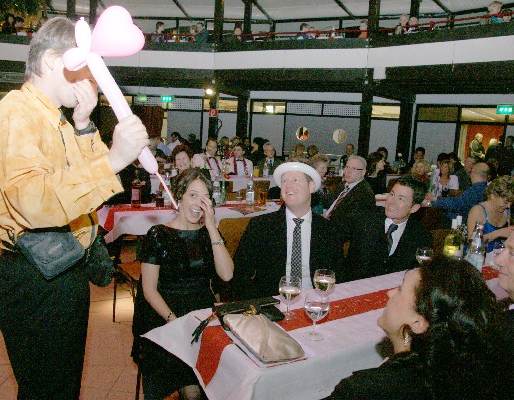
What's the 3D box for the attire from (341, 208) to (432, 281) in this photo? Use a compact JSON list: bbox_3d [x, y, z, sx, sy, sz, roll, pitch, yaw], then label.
[{"bbox_3d":[0.770,0.397,2.501,0.570,0.660,0.380,7,9,20],"label":"attire"}]

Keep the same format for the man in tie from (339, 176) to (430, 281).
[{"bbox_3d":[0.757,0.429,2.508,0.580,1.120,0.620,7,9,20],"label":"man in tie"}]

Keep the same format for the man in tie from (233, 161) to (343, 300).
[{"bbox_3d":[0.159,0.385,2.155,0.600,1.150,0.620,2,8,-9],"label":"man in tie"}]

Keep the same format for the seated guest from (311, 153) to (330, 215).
[{"bbox_3d":[0.642,0.187,4.175,0.460,1.320,0.720,2,8,-11],"label":"seated guest"}]

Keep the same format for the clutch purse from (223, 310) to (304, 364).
[{"bbox_3d":[0.014,0.439,1.312,0.128,0.048,0.299,-1,9,-30],"label":"clutch purse"}]

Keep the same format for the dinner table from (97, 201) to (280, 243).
[{"bbox_3d":[-0.411,0.437,4.024,2.000,0.750,0.540,-2,9,-32],"label":"dinner table"}]

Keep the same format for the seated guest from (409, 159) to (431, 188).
[{"bbox_3d":[2.325,0.082,5.741,0.460,1.284,0.720,4,8,3],"label":"seated guest"}]

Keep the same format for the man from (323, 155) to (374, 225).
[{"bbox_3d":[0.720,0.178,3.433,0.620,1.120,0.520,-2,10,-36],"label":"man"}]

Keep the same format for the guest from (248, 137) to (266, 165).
[{"bbox_3d":[-0.126,-0.521,7.724,0.720,1.370,0.460,-3,10,-36],"label":"guest"}]

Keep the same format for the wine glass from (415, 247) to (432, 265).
[{"bbox_3d":[0.842,0.327,2.031,0.080,0.150,0.080,-2,9,-32],"label":"wine glass"}]

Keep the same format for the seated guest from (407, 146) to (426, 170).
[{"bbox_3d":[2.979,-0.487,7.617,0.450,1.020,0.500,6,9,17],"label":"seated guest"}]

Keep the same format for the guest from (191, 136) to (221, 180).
[{"bbox_3d":[-0.689,-0.207,5.862,0.520,1.370,0.750,-1,9,-26],"label":"guest"}]

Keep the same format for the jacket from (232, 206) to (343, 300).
[{"bbox_3d":[0.151,0.363,2.159,0.600,0.660,0.380,2,8,-9],"label":"jacket"}]

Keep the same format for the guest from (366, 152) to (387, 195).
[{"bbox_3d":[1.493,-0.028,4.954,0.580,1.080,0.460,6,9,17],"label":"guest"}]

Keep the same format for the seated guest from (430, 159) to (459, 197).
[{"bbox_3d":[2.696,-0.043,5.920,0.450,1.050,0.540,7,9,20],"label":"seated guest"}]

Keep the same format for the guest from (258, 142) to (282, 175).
[{"bbox_3d":[0.230,-0.275,6.851,0.520,1.370,0.750,1,8,-14],"label":"guest"}]

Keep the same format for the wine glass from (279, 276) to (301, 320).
[{"bbox_3d":[0.135,0.381,1.581,0.087,0.168,0.087,4,8,0],"label":"wine glass"}]

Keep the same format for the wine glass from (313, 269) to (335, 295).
[{"bbox_3d":[0.281,0.378,1.670,0.087,0.168,0.087,4,8,0],"label":"wine glass"}]

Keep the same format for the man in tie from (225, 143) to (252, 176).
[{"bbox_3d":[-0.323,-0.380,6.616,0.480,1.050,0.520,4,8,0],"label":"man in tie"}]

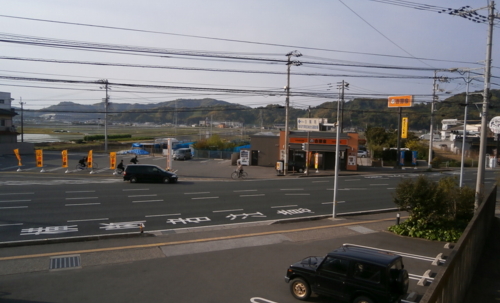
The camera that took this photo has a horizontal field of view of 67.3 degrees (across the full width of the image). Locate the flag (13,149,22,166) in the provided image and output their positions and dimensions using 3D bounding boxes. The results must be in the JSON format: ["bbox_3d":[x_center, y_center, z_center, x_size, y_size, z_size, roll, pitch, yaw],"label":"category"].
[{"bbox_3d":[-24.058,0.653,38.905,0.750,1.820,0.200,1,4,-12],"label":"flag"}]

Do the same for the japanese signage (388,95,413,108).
[{"bbox_3d":[20.334,-6.710,50.800,0.420,1.500,4.000,0,4,-24],"label":"japanese signage"}]

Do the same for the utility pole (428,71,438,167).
[{"bbox_3d":[25.629,-4.455,52.536,0.450,13.580,0.450,2,4,0],"label":"utility pole"}]

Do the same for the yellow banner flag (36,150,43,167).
[{"bbox_3d":[-21.717,0.774,38.776,0.620,1.820,0.100,0,4,-14],"label":"yellow banner flag"}]

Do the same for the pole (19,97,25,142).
[{"bbox_3d":[-49.170,-6.519,81.181,0.400,10.240,0.400,0,4,-24],"label":"pole"}]

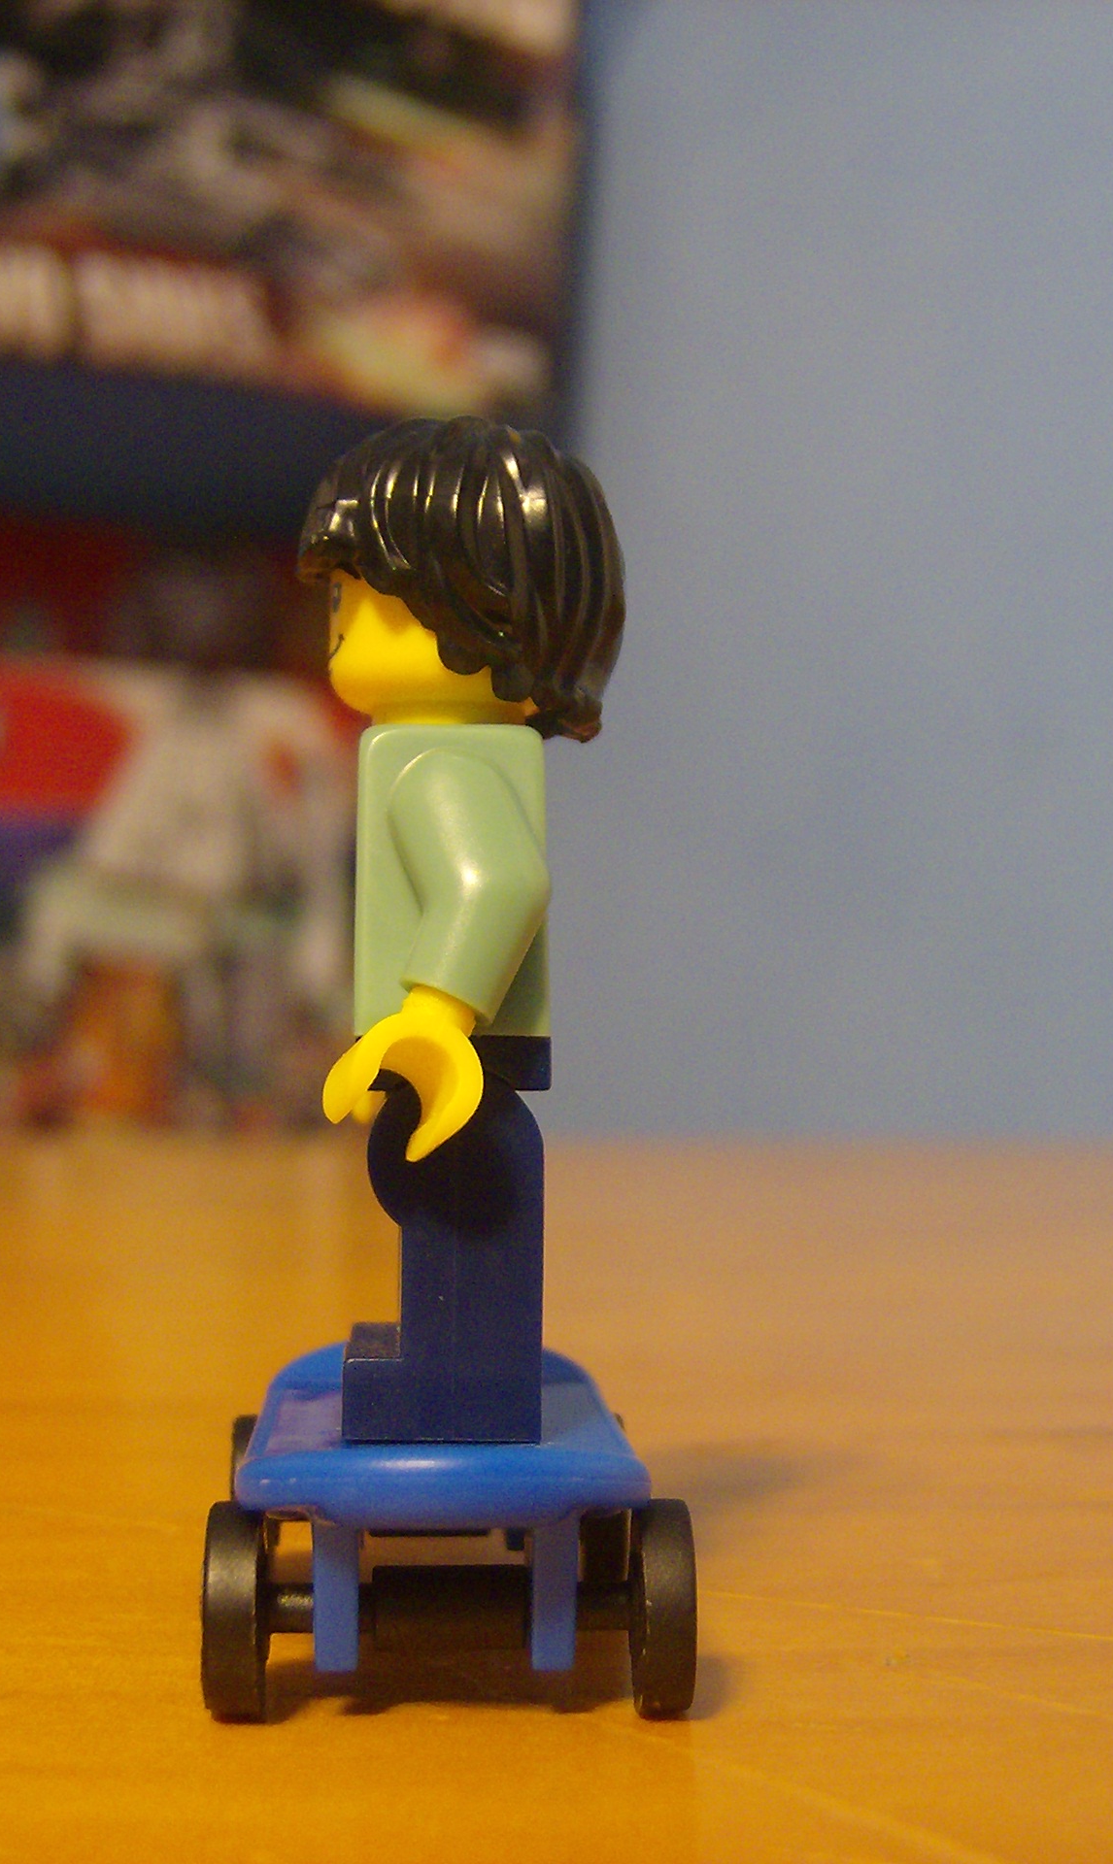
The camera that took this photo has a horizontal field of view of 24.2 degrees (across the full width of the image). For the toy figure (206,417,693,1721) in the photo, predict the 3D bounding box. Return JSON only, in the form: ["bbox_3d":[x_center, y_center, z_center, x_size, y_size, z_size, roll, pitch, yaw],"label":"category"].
[{"bbox_3d":[-0.005,0.004,0.111,0.019,0.053,0.043,0,-3,-4],"label":"toy figure"}]

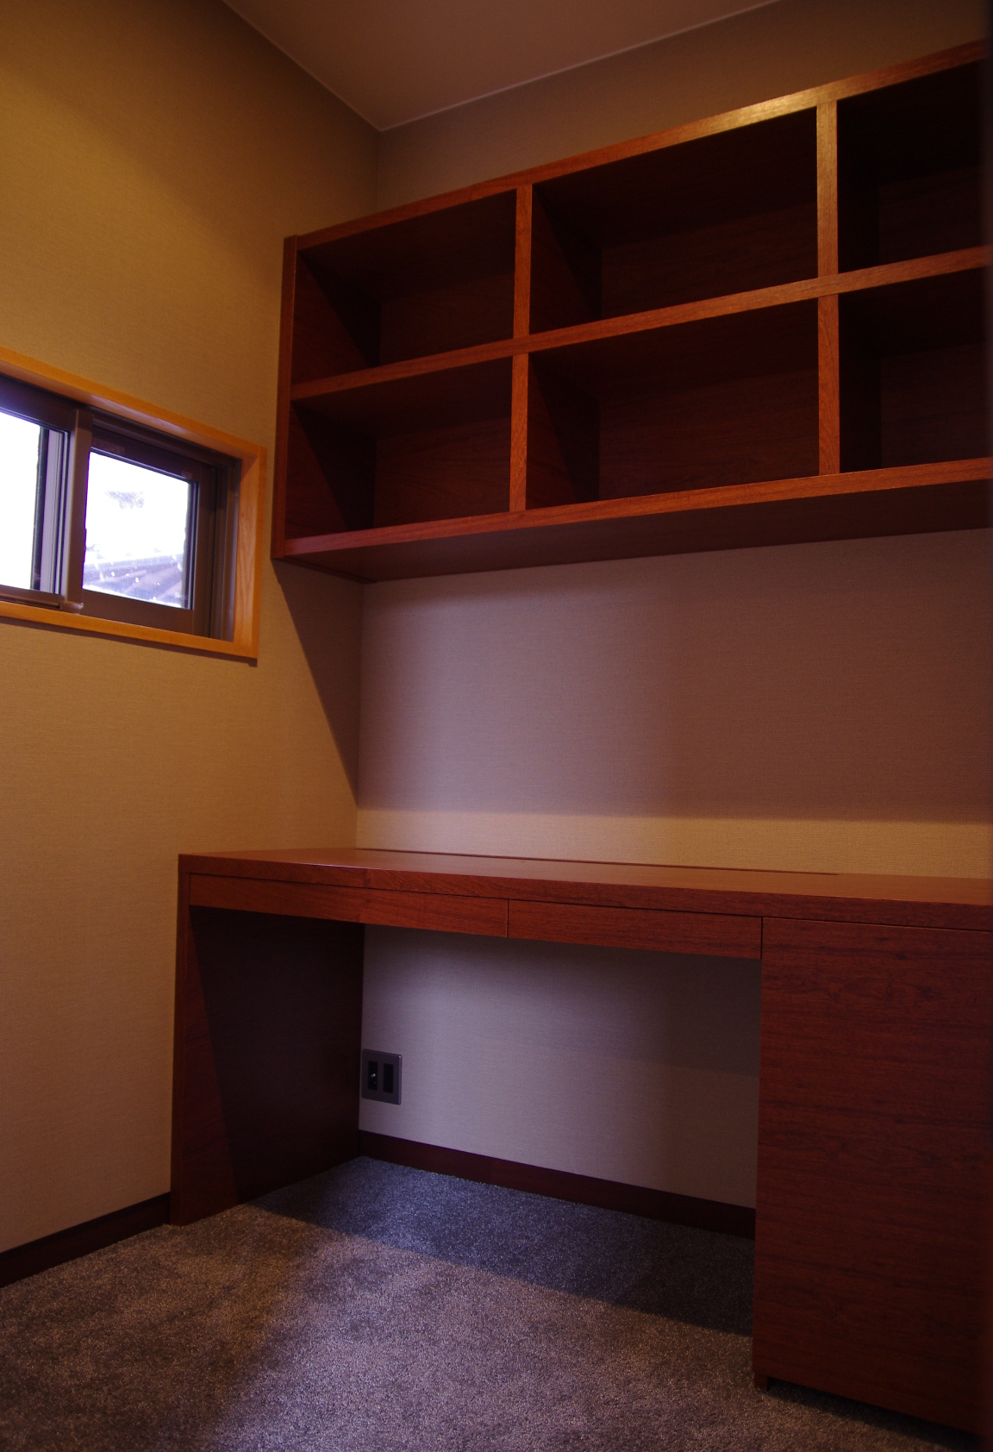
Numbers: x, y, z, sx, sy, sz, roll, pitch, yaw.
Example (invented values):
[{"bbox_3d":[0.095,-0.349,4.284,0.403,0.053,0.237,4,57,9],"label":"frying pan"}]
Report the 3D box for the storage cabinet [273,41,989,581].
[{"bbox_3d":[0.375,-0.751,2.267,1.800,0.738,0.351,-1,-4,29],"label":"storage cabinet"}]

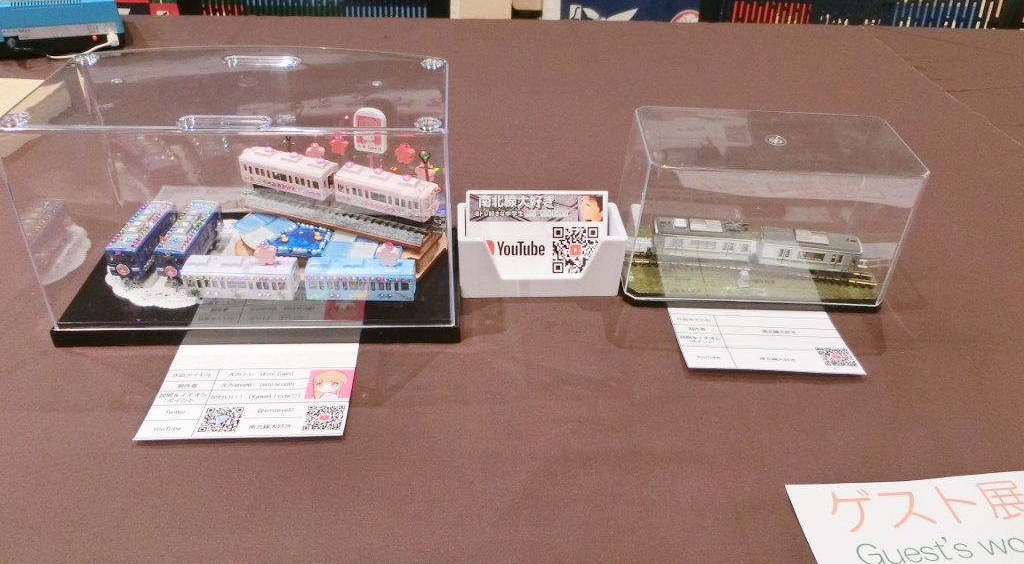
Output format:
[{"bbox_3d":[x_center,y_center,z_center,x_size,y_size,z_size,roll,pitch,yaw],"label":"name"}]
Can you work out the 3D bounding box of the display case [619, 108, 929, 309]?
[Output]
[{"bbox_3d":[0.152,-0.046,0.462,0.161,0.092,0.087,2,33,1],"label":"display case"}]

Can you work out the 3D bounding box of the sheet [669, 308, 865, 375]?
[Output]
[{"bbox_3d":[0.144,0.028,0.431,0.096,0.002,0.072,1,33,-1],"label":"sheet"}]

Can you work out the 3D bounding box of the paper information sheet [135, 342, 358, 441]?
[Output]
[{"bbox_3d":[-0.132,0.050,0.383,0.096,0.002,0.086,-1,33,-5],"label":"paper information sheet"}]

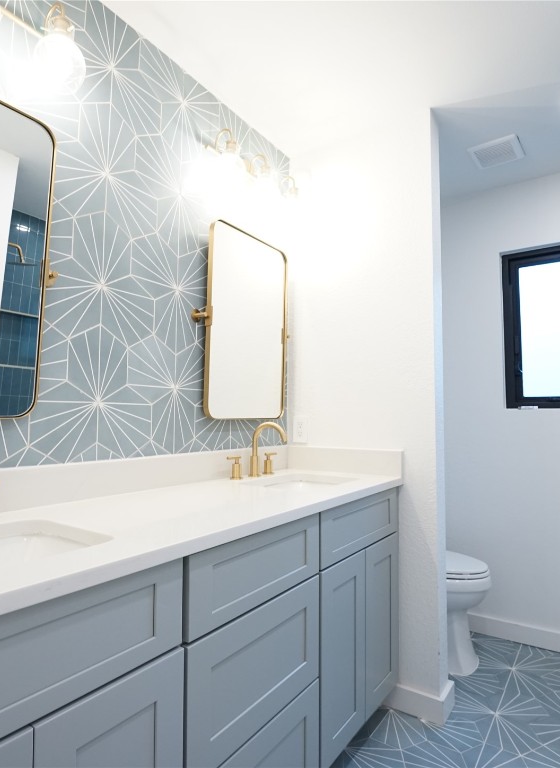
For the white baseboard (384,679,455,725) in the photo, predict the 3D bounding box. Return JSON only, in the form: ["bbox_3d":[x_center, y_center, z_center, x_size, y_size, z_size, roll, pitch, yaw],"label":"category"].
[{"bbox_3d":[0.554,1.233,1.791,0.245,0.102,0.162,-2,-5,35],"label":"white baseboard"}]

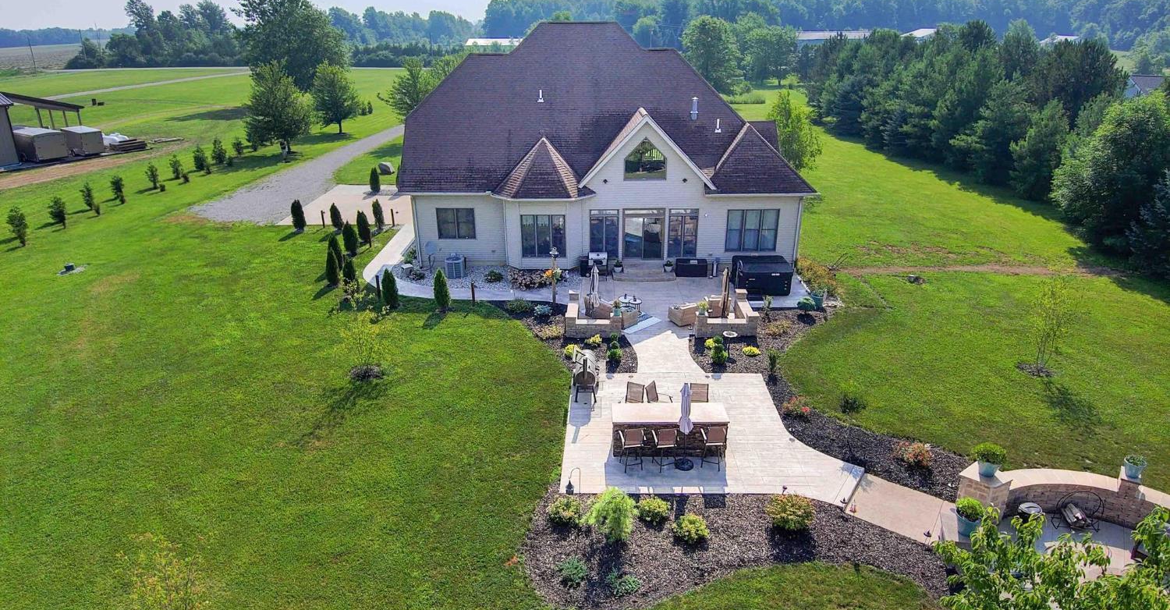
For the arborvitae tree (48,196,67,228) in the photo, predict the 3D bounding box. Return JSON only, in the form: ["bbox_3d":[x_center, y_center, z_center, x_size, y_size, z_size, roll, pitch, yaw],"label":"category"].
[{"bbox_3d":[-28.829,-5.114,38.797,0.880,1.680,0.880,0,21,1],"label":"arborvitae tree"}]

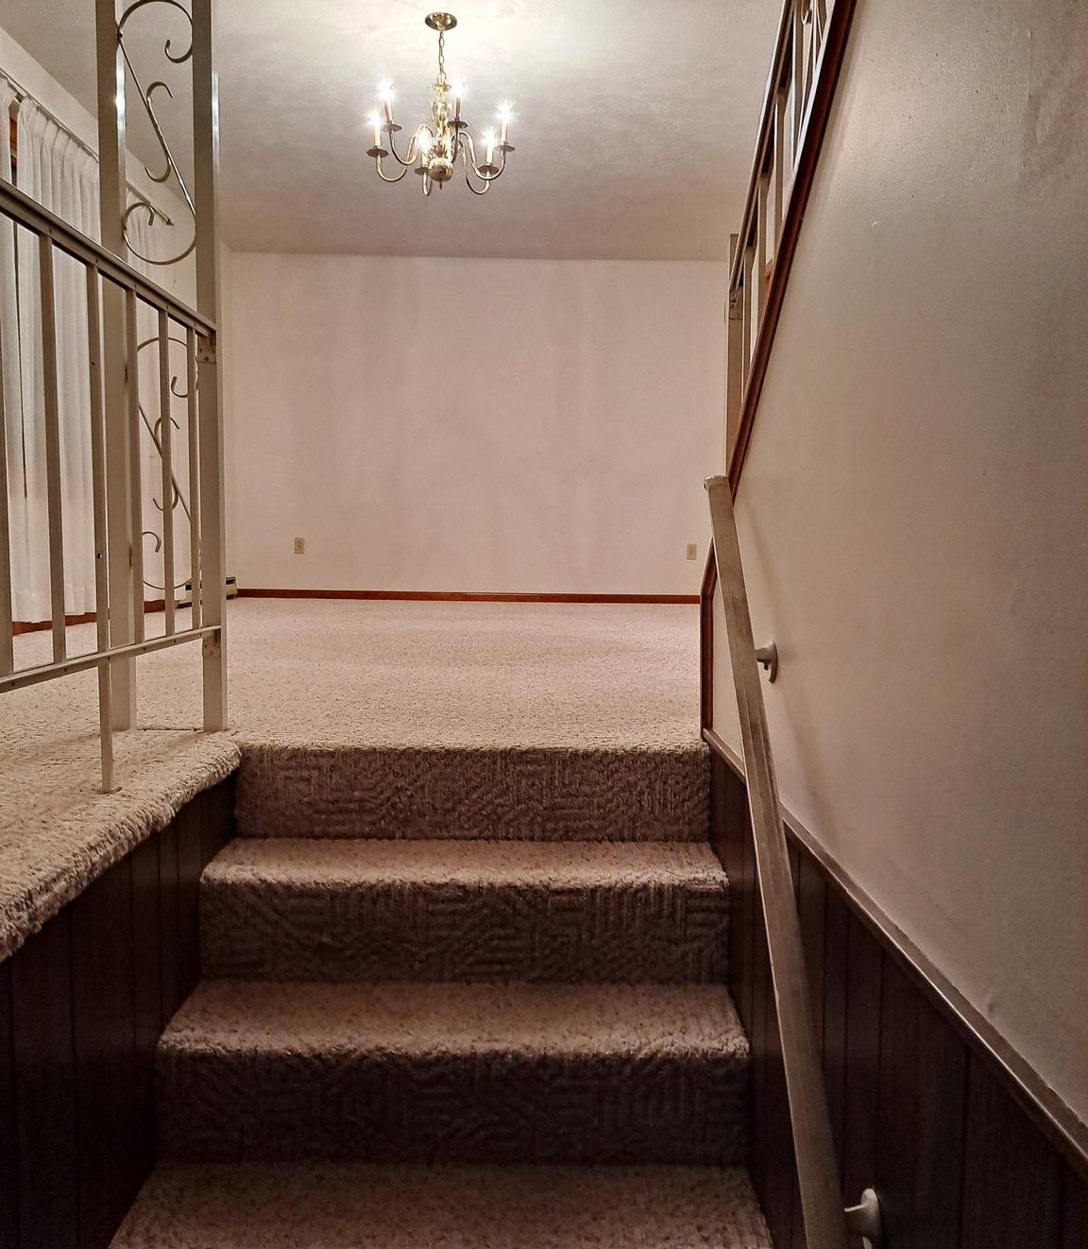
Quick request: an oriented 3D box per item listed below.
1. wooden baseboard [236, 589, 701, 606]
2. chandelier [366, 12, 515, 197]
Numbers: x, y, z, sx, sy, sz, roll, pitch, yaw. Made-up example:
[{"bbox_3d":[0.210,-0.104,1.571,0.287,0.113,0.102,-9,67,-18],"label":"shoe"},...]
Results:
[{"bbox_3d":[-0.504,-0.196,7.502,3.420,0.066,0.016,0,4,-1],"label":"wooden baseboard"},{"bbox_3d":[-0.400,-2.019,4.082,0.585,0.635,0.585,0,4,-1],"label":"chandelier"}]

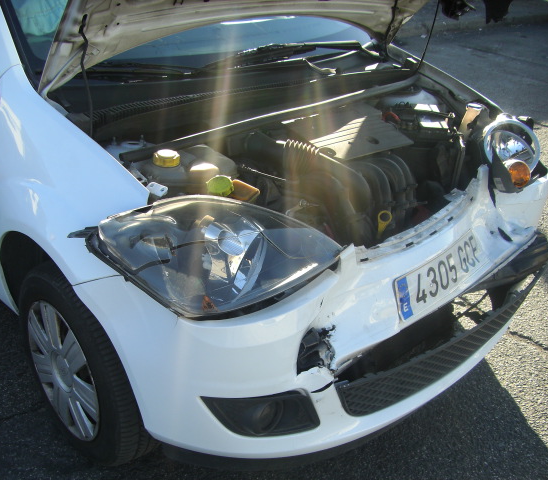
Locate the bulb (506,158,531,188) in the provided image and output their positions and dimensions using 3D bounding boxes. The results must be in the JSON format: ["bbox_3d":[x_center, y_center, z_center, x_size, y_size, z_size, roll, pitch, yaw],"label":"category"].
[{"bbox_3d":[0.769,-0.210,2.220,0.078,0.082,0.070,-1,19,-4],"label":"bulb"}]

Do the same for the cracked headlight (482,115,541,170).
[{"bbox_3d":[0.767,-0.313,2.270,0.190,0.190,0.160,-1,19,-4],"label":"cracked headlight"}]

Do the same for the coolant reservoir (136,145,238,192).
[{"bbox_3d":[-0.205,-0.151,1.767,0.220,0.170,0.160,-21,34,-39],"label":"coolant reservoir"}]

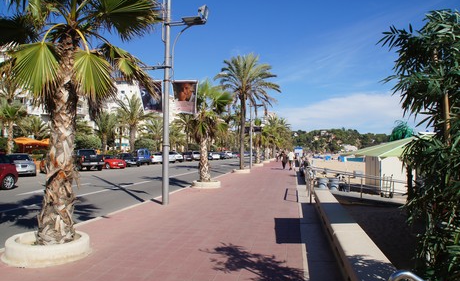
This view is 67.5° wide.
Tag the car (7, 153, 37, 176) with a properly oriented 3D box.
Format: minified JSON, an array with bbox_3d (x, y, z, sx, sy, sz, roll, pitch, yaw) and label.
[{"bbox_3d":[-14.900,1.617,23.800,1.770,1.480,4.400,2,-2,-43],"label":"car"}]

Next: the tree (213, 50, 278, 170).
[{"bbox_3d":[1.250,-2.100,25.000,4.900,8.500,4.900,0,-2,11],"label":"tree"}]

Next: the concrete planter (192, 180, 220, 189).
[{"bbox_3d":[-1.057,1.960,15.504,1.300,0.260,1.300,0,-2,0],"label":"concrete planter"}]

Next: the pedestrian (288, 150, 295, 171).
[{"bbox_3d":[5.351,1.739,30.029,0.550,1.720,0.380,0,-2,11],"label":"pedestrian"}]

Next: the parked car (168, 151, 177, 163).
[{"bbox_3d":[-9.434,2.370,48.432,1.750,1.470,4.200,2,-3,-40],"label":"parked car"}]

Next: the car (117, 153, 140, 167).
[{"bbox_3d":[-11.100,2.070,37.000,1.760,1.450,4.400,1,-2,-30],"label":"car"}]

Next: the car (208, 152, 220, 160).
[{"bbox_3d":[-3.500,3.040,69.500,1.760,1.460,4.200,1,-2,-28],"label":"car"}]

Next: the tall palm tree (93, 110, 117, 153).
[{"bbox_3d":[-15.364,-0.479,42.500,3.300,6.600,3.300,0,-2,11],"label":"tall palm tree"}]

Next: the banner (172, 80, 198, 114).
[{"bbox_3d":[-1.312,-1.279,10.200,0.780,1.020,0.060,0,-2,8],"label":"banner"}]

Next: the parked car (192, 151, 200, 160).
[{"bbox_3d":[-6.300,2.760,61.000,1.760,1.500,4.200,1,-2,-29],"label":"parked car"}]

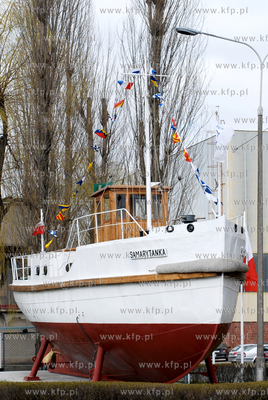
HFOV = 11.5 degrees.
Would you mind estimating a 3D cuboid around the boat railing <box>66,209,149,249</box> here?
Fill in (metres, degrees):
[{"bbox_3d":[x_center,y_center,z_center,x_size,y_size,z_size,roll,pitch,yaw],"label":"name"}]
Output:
[{"bbox_3d":[-0.817,0.817,37.600,0.400,0.850,4.700,3,-7,-28],"label":"boat railing"}]

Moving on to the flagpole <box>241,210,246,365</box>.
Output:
[{"bbox_3d":[3.861,3.361,47.000,0.080,5.900,0.080,1,-5,0],"label":"flagpole"}]

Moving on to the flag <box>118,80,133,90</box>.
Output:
[{"bbox_3d":[-0.235,-3.363,39.219,0.426,0.294,0.070,0,-6,9],"label":"flag"}]

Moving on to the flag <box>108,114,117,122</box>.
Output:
[{"bbox_3d":[-0.540,-2.057,33.700,0.220,0.210,0.080,0,-5,0],"label":"flag"}]

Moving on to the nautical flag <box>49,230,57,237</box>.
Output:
[{"bbox_3d":[-2.772,1.157,45.700,0.290,0.240,0.140,0,-6,0],"label":"nautical flag"}]

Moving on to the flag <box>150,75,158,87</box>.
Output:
[{"bbox_3d":[0.598,-3.387,38.000,0.256,0.327,0.070,0,-6,9],"label":"flag"}]

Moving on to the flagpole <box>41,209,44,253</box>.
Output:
[{"bbox_3d":[-3.152,1.061,46.000,0.070,1.500,0.070,-1,-5,0],"label":"flagpole"}]

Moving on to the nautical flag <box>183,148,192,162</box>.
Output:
[{"bbox_3d":[1.527,-1.269,37.900,0.280,0.410,0.100,0,-5,10],"label":"nautical flag"}]

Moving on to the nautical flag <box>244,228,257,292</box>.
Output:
[{"bbox_3d":[4.136,2.077,47.000,0.600,2.300,0.350,-1,-6,11],"label":"nautical flag"}]

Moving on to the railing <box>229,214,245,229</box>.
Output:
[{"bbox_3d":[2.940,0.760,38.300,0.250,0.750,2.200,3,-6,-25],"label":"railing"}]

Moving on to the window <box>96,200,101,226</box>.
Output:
[{"bbox_3d":[-1.115,0.429,42.400,0.060,0.780,0.480,3,-6,-20],"label":"window"}]

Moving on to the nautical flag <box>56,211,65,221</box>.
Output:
[{"bbox_3d":[-2.500,0.543,45.600,0.310,0.320,0.100,-1,-6,15],"label":"nautical flag"}]

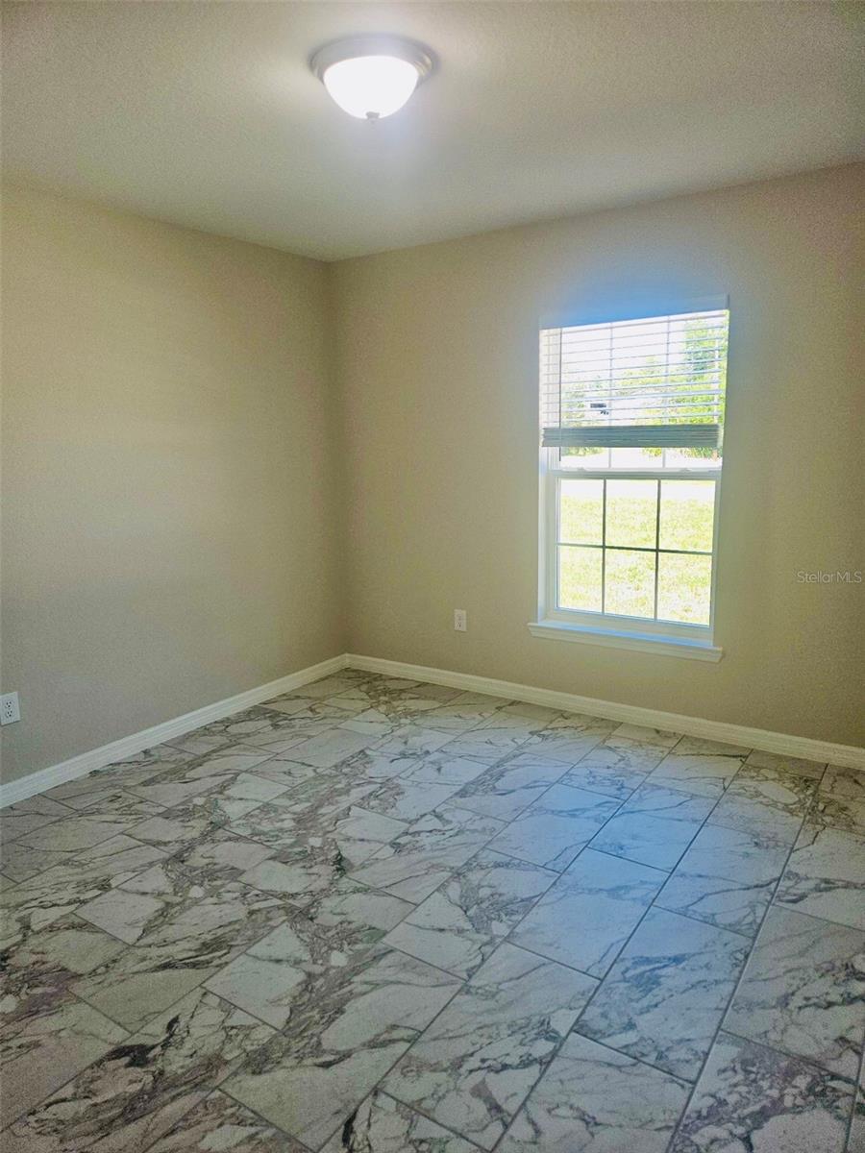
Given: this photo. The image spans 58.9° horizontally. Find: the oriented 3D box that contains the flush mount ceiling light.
[{"bbox_3d":[-0.157,-1.295,2.058,0.338,0.138,0.338,-1,11,0],"label":"flush mount ceiling light"}]

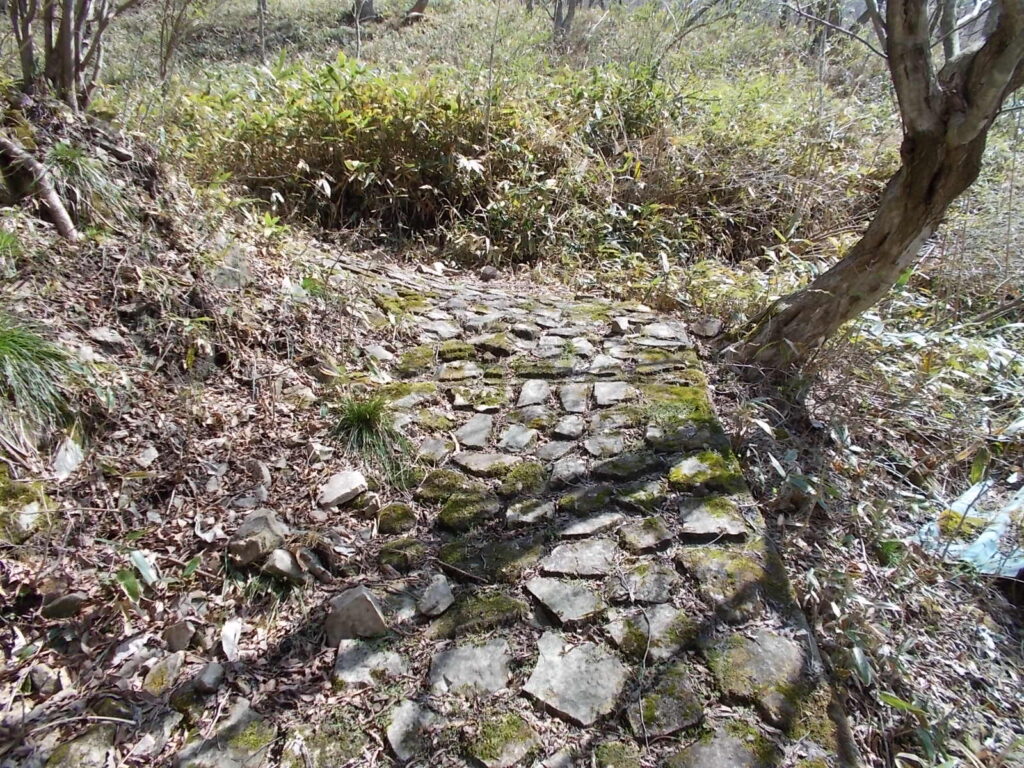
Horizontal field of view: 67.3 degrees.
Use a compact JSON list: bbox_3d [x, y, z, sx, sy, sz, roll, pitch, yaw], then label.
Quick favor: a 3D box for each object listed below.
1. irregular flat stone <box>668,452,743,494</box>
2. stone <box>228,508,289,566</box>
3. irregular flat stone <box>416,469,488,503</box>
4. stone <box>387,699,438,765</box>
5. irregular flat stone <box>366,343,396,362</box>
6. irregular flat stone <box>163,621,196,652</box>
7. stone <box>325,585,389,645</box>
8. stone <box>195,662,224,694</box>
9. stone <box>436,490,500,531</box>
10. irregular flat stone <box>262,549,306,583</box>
[{"bbox_3d":[0.751,0.342,2.990,0.260,0.085,0.180,2,23,6],"label":"irregular flat stone"},{"bbox_3d":[-0.811,0.491,2.473,0.165,0.105,0.150,-2,18,-6],"label":"stone"},{"bbox_3d":[-0.221,0.381,2.896,0.245,0.070,0.140,1,23,3],"label":"irregular flat stone"},{"bbox_3d":[-0.238,0.835,1.853,0.110,0.050,0.140,-2,23,-5],"label":"stone"},{"bbox_3d":[-0.697,-0.170,4.120,0.150,0.060,0.140,-1,20,-4],"label":"irregular flat stone"},{"bbox_3d":[-0.894,0.679,2.071,0.080,0.060,0.060,-6,19,-18],"label":"irregular flat stone"},{"bbox_3d":[-0.433,0.644,2.155,0.165,0.115,0.100,-1,18,-2],"label":"stone"},{"bbox_3d":[-0.758,0.738,1.929,0.070,0.050,0.060,-4,19,-13],"label":"stone"},{"bbox_3d":[-0.152,0.450,2.728,0.205,0.080,0.135,4,23,8],"label":"stone"},{"bbox_3d":[-0.697,0.559,2.361,0.120,0.075,0.085,-4,19,-11],"label":"irregular flat stone"}]

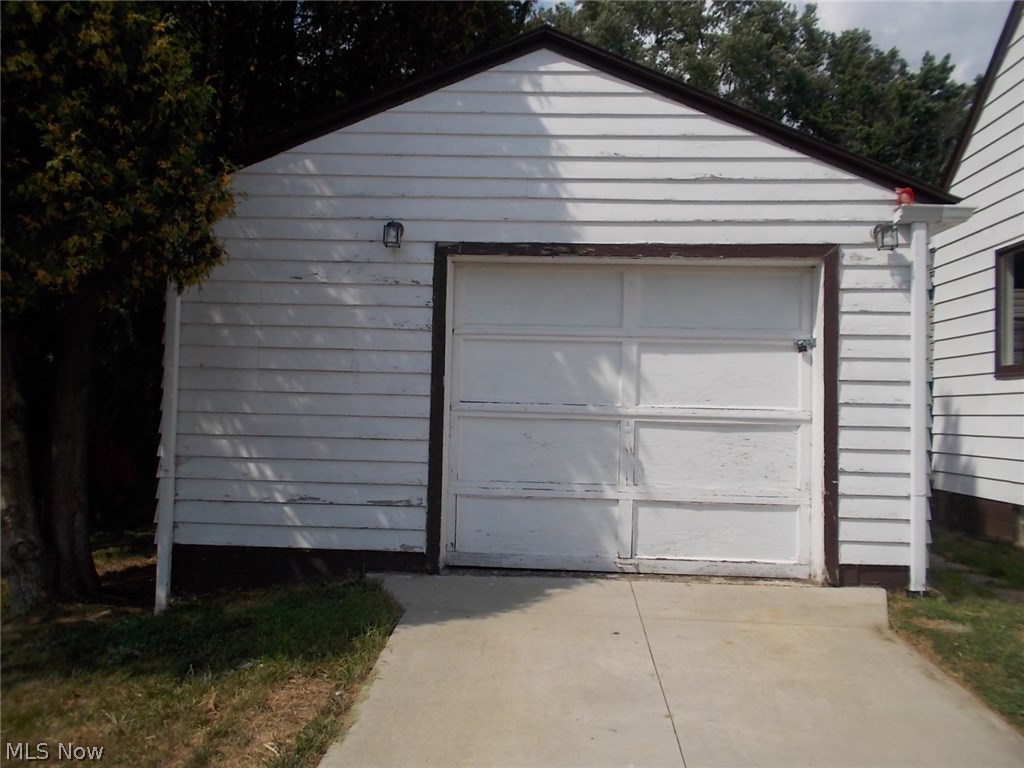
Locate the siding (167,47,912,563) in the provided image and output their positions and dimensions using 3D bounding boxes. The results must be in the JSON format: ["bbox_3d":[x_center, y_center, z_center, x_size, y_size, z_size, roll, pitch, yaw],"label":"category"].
[{"bbox_3d":[0.182,-0.567,5.716,4.850,3.372,0.120,1,-3,3],"label":"siding"}]

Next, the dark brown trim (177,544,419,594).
[{"bbox_3d":[-1.409,1.240,5.693,1.712,0.313,0.070,1,-3,3],"label":"dark brown trim"}]

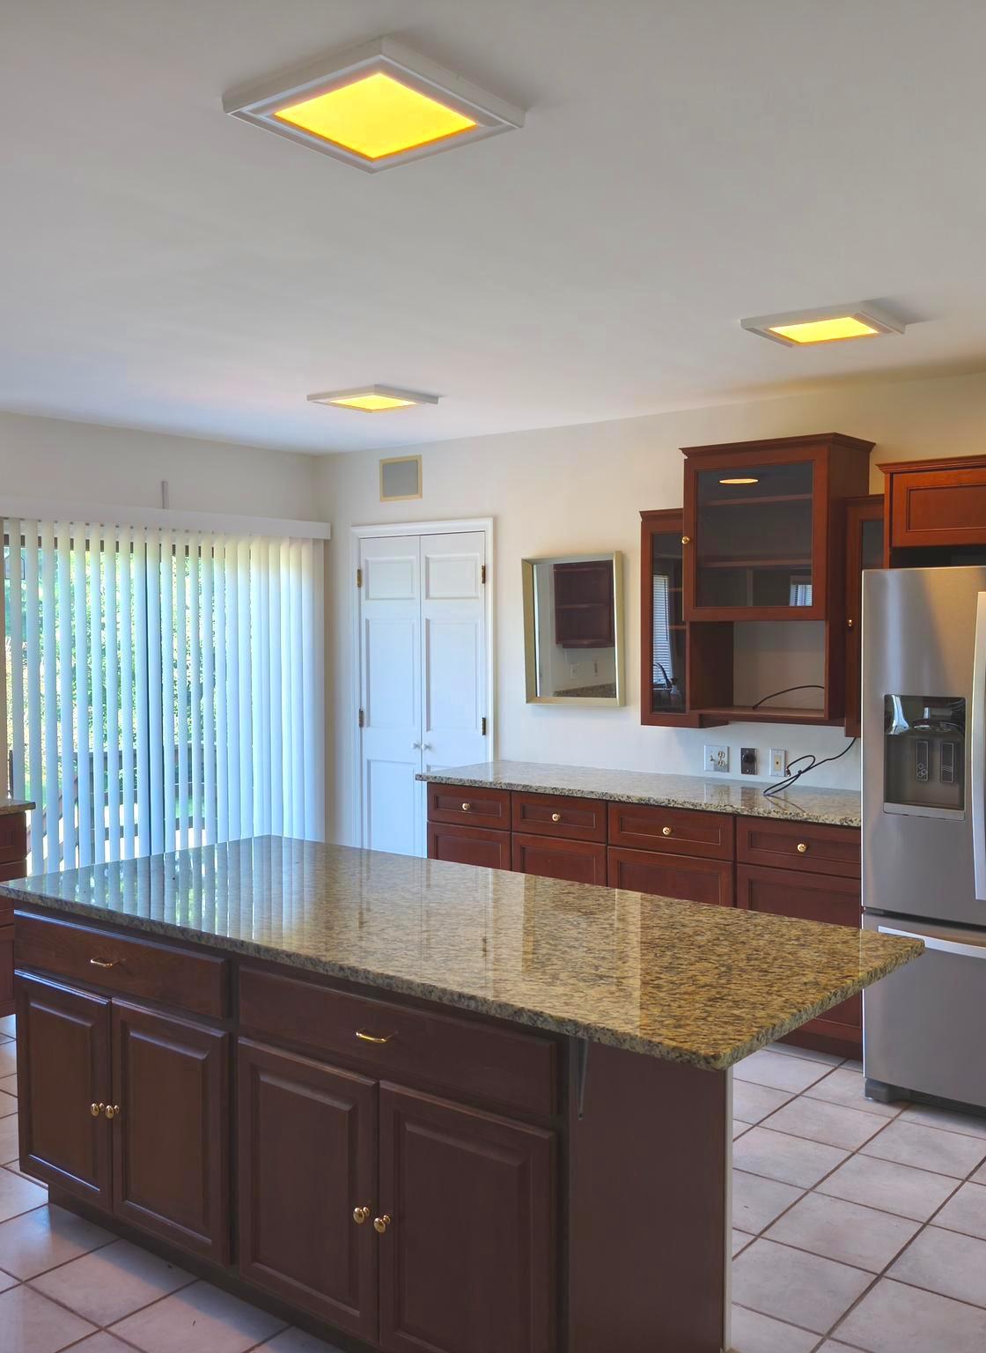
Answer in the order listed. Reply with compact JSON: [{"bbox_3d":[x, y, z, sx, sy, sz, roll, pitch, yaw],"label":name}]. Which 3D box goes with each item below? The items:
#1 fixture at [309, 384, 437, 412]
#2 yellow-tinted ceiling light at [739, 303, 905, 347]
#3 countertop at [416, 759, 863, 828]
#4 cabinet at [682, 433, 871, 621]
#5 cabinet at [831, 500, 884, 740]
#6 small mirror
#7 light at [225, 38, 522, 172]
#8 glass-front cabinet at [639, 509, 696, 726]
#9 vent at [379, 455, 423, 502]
[{"bbox_3d":[-0.494,-1.172,5.080,0.374,0.033,0.374,1,2,38],"label":"fixture"},{"bbox_3d":[1.065,-1.117,3.850,0.371,0.033,0.371,1,2,38],"label":"yellow-tinted ceiling light"},{"bbox_3d":[0.659,0.467,4.964,2.060,0.035,0.655,1,3,37],"label":"countertop"},{"bbox_3d":[1.167,-0.579,4.930,0.646,0.709,0.443,1,2,38],"label":"cabinet"},{"bbox_3d":[1.507,-0.221,4.522,0.270,0.890,0.270,1,3,37],"label":"cabinet"},{"bbox_3d":[0.394,-0.223,5.795,0.577,0.718,0.056,1,2,38],"label":"small mirror"},{"bbox_3d":[-0.209,-0.995,2.112,0.360,0.035,0.360,1,3,39],"label":"light"},{"bbox_3d":[0.813,-0.242,5.046,0.270,0.894,0.270,1,3,37],"label":"glass-front cabinet"},{"bbox_3d":[-0.503,-1.071,6.483,0.305,0.236,0.026,1,2,38],"label":"vent"}]

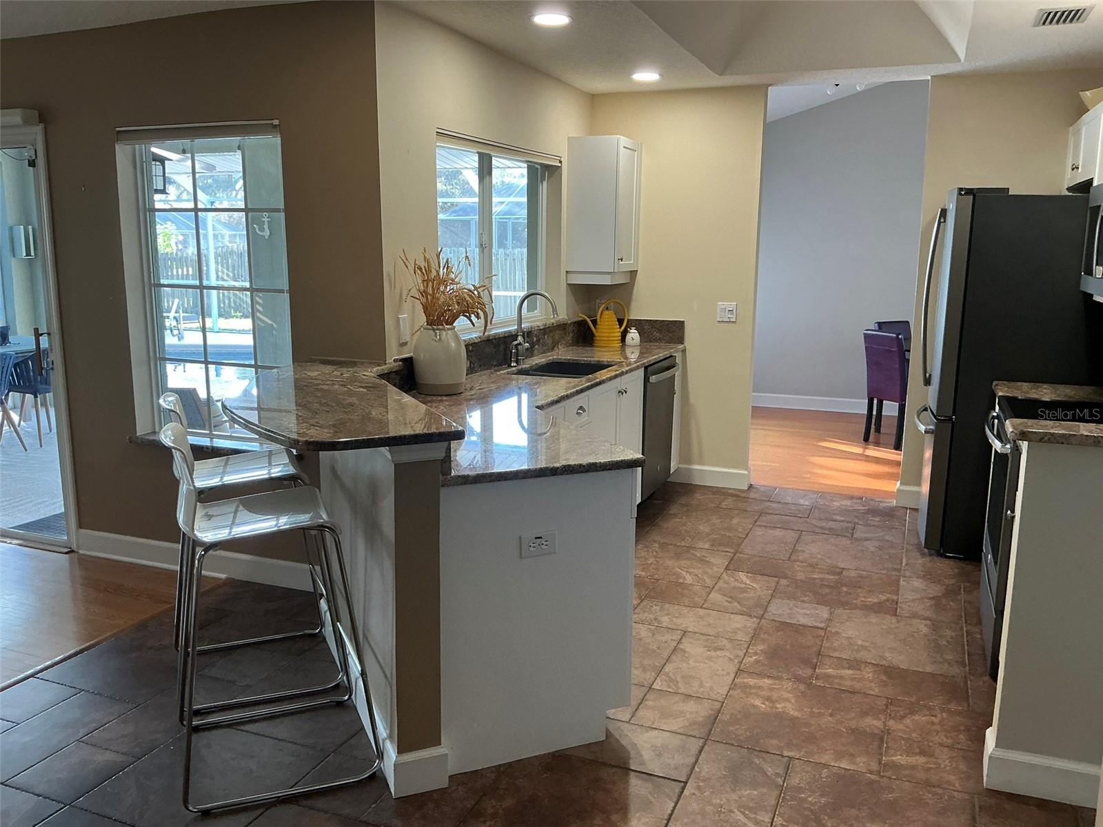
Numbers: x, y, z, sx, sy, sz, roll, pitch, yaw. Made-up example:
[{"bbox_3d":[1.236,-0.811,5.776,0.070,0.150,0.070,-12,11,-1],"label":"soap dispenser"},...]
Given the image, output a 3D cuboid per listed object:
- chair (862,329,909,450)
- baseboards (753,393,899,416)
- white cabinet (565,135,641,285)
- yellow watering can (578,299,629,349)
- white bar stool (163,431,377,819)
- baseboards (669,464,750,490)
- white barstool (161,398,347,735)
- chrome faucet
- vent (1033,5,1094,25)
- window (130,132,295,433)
[{"bbox_3d":[2.805,-0.209,7.035,0.520,0.910,0.410,-5,11,-27],"label":"chair"},{"bbox_3d":[2.607,-0.084,8.537,1.360,0.130,0.020,5,11,22],"label":"baseboards"},{"bbox_3d":[0.323,-1.245,5.531,0.325,0.869,0.409,5,11,22],"label":"white cabinet"},{"bbox_3d":[0.329,-0.583,5.665,0.310,0.300,0.180,0,10,-6],"label":"yellow watering can"},{"bbox_3d":[-0.831,0.532,2.653,0.550,1.010,0.500,-4,11,-23],"label":"white bar stool"},{"bbox_3d":[1.010,0.405,5.750,0.520,0.117,0.018,5,11,22],"label":"baseboards"},{"bbox_3d":[-1.026,0.427,3.042,0.525,0.985,0.470,-4,11,-23],"label":"white barstool"},{"bbox_3d":[-0.080,-0.427,4.530,0.215,0.380,0.170,5,11,22],"label":"chrome faucet"},{"bbox_3d":[2.123,-1.652,3.705,0.200,0.020,0.305,5,11,22],"label":"vent"},{"bbox_3d":[-1.469,-0.540,3.945,0.880,1.330,0.100,5,11,22],"label":"window"}]

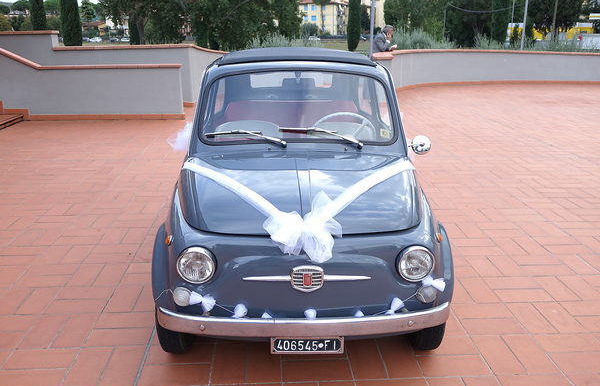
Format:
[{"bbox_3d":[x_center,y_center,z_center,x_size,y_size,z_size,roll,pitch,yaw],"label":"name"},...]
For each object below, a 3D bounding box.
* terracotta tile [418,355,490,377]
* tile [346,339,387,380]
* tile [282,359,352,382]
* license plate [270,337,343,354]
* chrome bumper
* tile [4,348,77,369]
[{"bbox_3d":[0.689,0.783,2.394,0.302,0.020,0.147,-1,18,-3],"label":"terracotta tile"},{"bbox_3d":[0.296,0.757,2.416,0.144,0.020,0.297,-1,18,-4],"label":"tile"},{"bbox_3d":[0.072,0.790,2.356,0.302,0.020,0.147,-1,18,-3],"label":"tile"},{"bbox_3d":[0.029,0.566,1.985,0.272,0.066,0.015,0,18,-2],"label":"license plate"},{"bbox_3d":[0.015,0.468,1.980,1.110,0.080,0.135,0,18,-2],"label":"chrome bumper"},{"bbox_3d":[-1.171,0.759,2.427,0.302,0.020,0.147,-1,18,-3],"label":"tile"}]

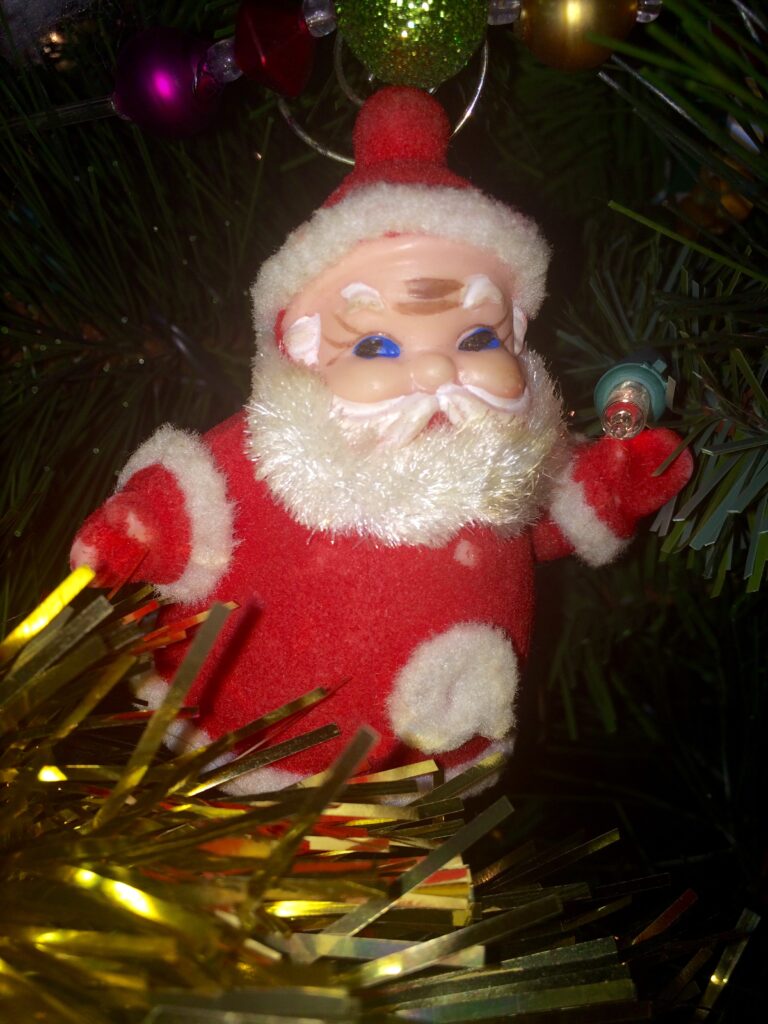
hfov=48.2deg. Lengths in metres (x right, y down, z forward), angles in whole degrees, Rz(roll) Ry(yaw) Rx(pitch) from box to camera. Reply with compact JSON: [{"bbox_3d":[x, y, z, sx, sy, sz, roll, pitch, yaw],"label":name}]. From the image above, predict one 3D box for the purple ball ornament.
[{"bbox_3d":[-0.037,-0.072,0.145,0.018,0.018,0.018,0,3,0],"label":"purple ball ornament"}]

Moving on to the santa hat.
[{"bbox_3d":[0.003,-0.048,0.143,0.047,0.041,0.045,-1,3,-14],"label":"santa hat"}]

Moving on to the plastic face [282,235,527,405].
[{"bbox_3d":[0.004,-0.026,0.126,0.038,0.028,0.023,-1,3,-14],"label":"plastic face"}]

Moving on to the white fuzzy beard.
[{"bbox_3d":[0.004,-0.011,0.130,0.049,0.035,0.032,-1,3,-14],"label":"white fuzzy beard"}]

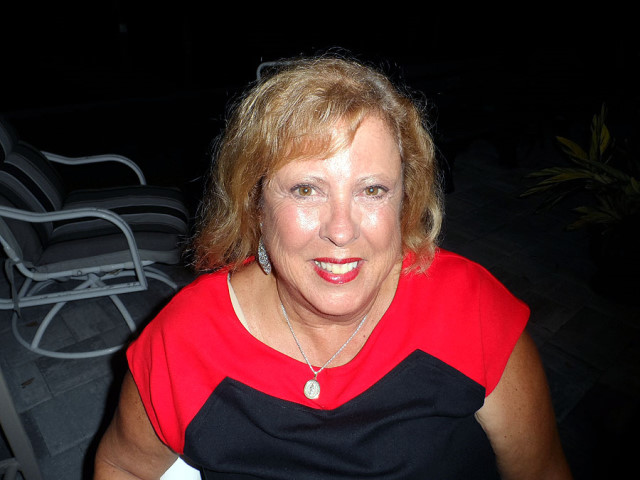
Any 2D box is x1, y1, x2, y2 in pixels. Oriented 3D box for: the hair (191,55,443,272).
[{"bbox_3d":[-0.005,-0.090,0.525,0.265,0.260,0.235,-1,17,-7],"label":"hair"}]

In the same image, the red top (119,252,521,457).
[{"bbox_3d":[0.010,0.122,0.575,0.460,0.235,0.255,1,23,-8],"label":"red top"}]

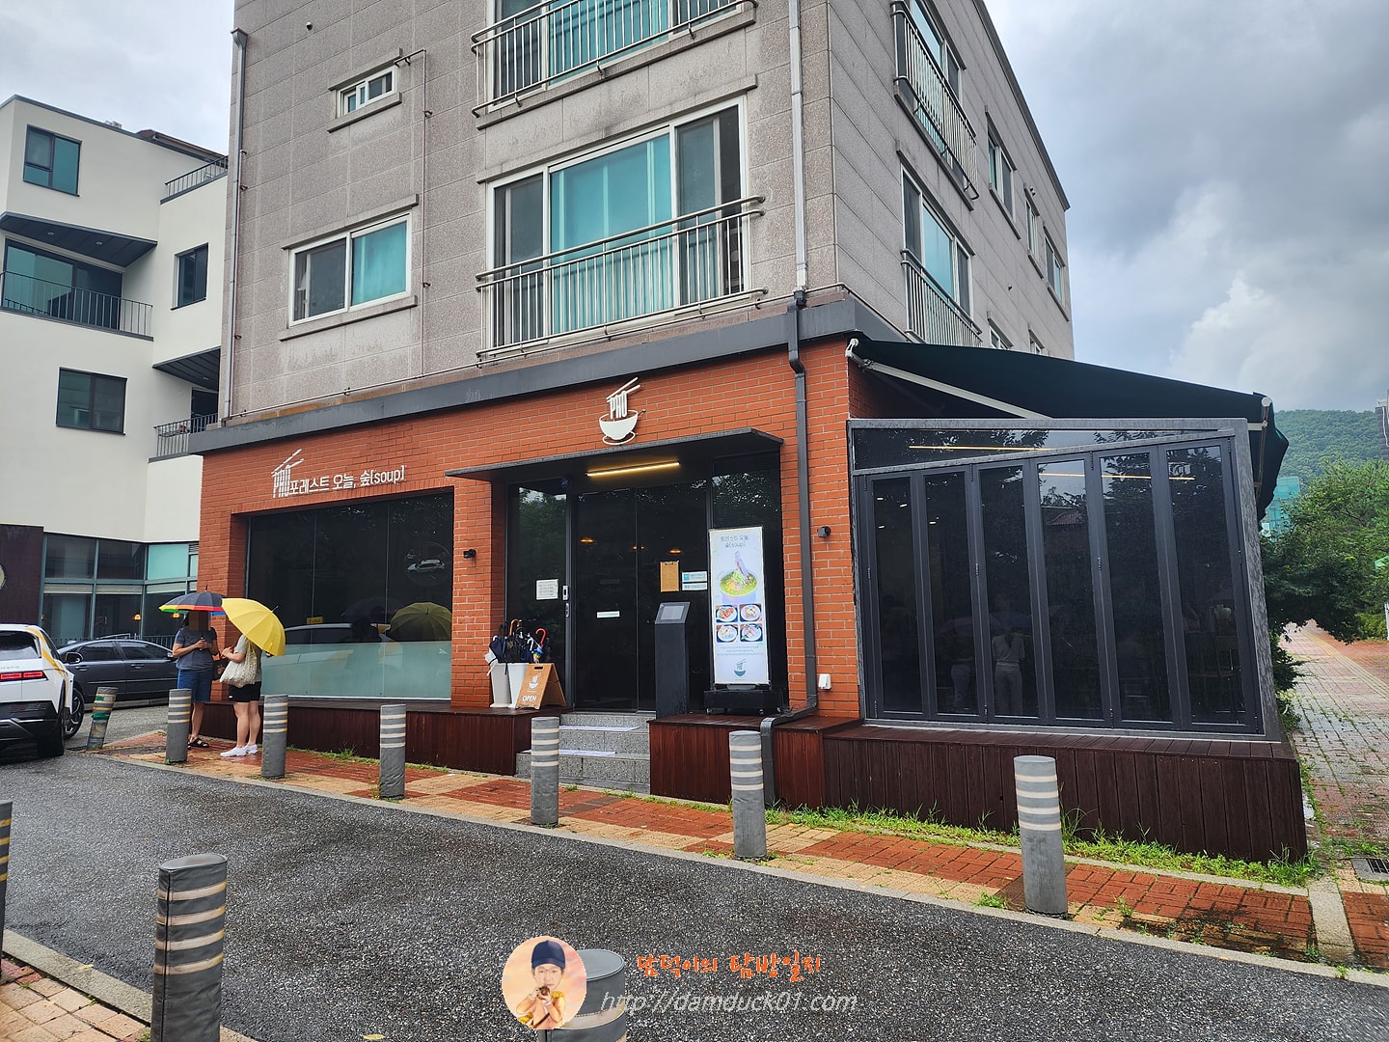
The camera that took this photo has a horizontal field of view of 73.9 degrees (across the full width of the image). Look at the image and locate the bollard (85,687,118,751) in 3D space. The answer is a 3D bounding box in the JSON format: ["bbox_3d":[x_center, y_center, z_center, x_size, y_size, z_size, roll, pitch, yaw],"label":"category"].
[{"bbox_3d":[-6.987,2.339,10.874,0.197,0.760,0.197,18,6,31],"label":"bollard"}]

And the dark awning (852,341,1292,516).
[{"bbox_3d":[4.323,-0.870,10.097,3.310,1.379,5.550,-5,-8,30],"label":"dark awning"}]

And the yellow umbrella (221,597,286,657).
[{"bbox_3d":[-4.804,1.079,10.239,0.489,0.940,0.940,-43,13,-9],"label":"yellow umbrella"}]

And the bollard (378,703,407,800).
[{"bbox_3d":[-2.513,1.925,7.715,0.200,0.745,0.200,-5,-8,30],"label":"bollard"}]

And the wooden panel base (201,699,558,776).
[{"bbox_3d":[-3.773,2.340,10.275,5.200,0.550,0.650,-5,-8,30],"label":"wooden panel base"}]

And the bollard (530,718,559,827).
[{"bbox_3d":[-1.066,1.788,6.600,0.200,0.745,0.200,-1,-7,0],"label":"bollard"}]

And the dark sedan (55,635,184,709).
[{"bbox_3d":[-12.600,3.358,20.300,1.830,1.470,4.850,-7,-9,42],"label":"dark sedan"}]

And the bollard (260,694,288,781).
[{"bbox_3d":[-4.008,2.060,8.816,0.197,0.765,0.197,-5,-8,30],"label":"bollard"}]

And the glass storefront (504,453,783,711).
[{"bbox_3d":[-0.667,0.709,9.725,3.555,2.576,0.160,-5,-8,30],"label":"glass storefront"}]

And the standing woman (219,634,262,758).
[{"bbox_3d":[-5.091,1.813,10.428,0.450,1.610,0.450,-2,-7,3],"label":"standing woman"}]

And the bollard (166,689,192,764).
[{"bbox_3d":[-5.650,2.242,10.109,0.197,0.765,0.197,-5,-8,30],"label":"bollard"}]

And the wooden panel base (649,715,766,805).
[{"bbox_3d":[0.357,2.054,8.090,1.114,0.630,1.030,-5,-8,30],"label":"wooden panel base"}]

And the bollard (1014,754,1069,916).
[{"bbox_3d":[1.717,1.549,4.555,0.200,0.745,0.200,-5,-8,30],"label":"bollard"}]

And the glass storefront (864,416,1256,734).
[{"bbox_3d":[2.740,0.322,7.403,2.994,2.684,0.180,-5,-8,30],"label":"glass storefront"}]

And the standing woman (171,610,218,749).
[{"bbox_3d":[-5.923,1.874,11.071,0.380,1.640,0.480,-7,-9,43],"label":"standing woman"}]

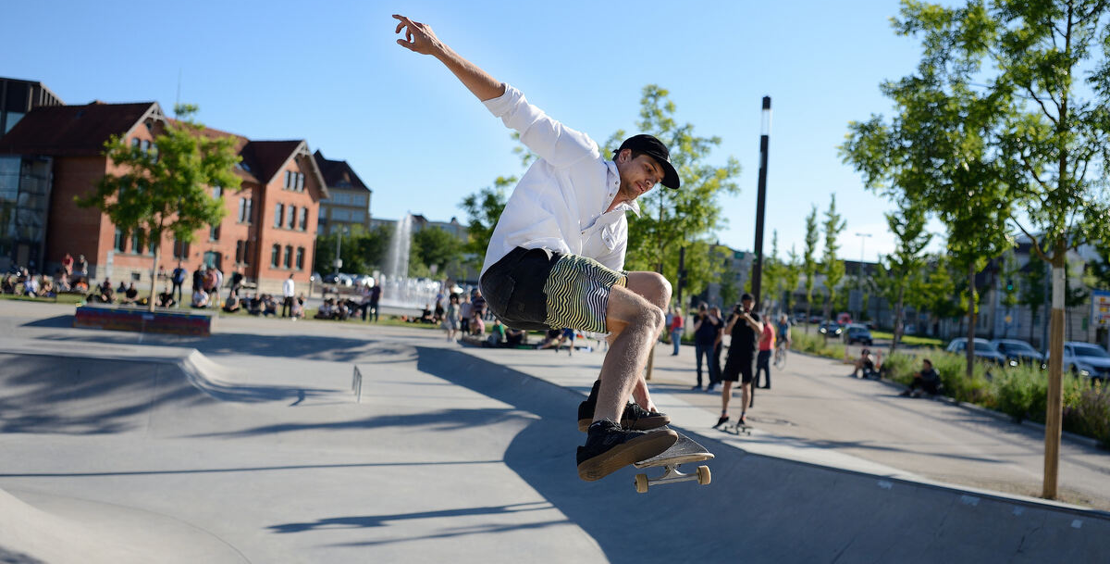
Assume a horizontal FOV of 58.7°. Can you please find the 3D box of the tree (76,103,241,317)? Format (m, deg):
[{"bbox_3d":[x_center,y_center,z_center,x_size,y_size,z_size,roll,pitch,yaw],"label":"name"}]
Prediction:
[{"bbox_3d":[-11.454,-2.138,28.500,4.600,6.000,4.600,4,-2,0],"label":"tree"}]

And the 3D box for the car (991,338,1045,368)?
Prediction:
[{"bbox_3d":[21.220,3.395,45.484,1.800,1.460,4.400,4,-1,5],"label":"car"}]

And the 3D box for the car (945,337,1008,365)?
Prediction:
[{"bbox_3d":[21.352,3.585,49.983,1.800,1.500,4.300,4,-1,5],"label":"car"}]

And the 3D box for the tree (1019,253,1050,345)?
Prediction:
[{"bbox_3d":[29.885,1.787,61.921,2.100,7.200,2.100,4,-1,0],"label":"tree"}]

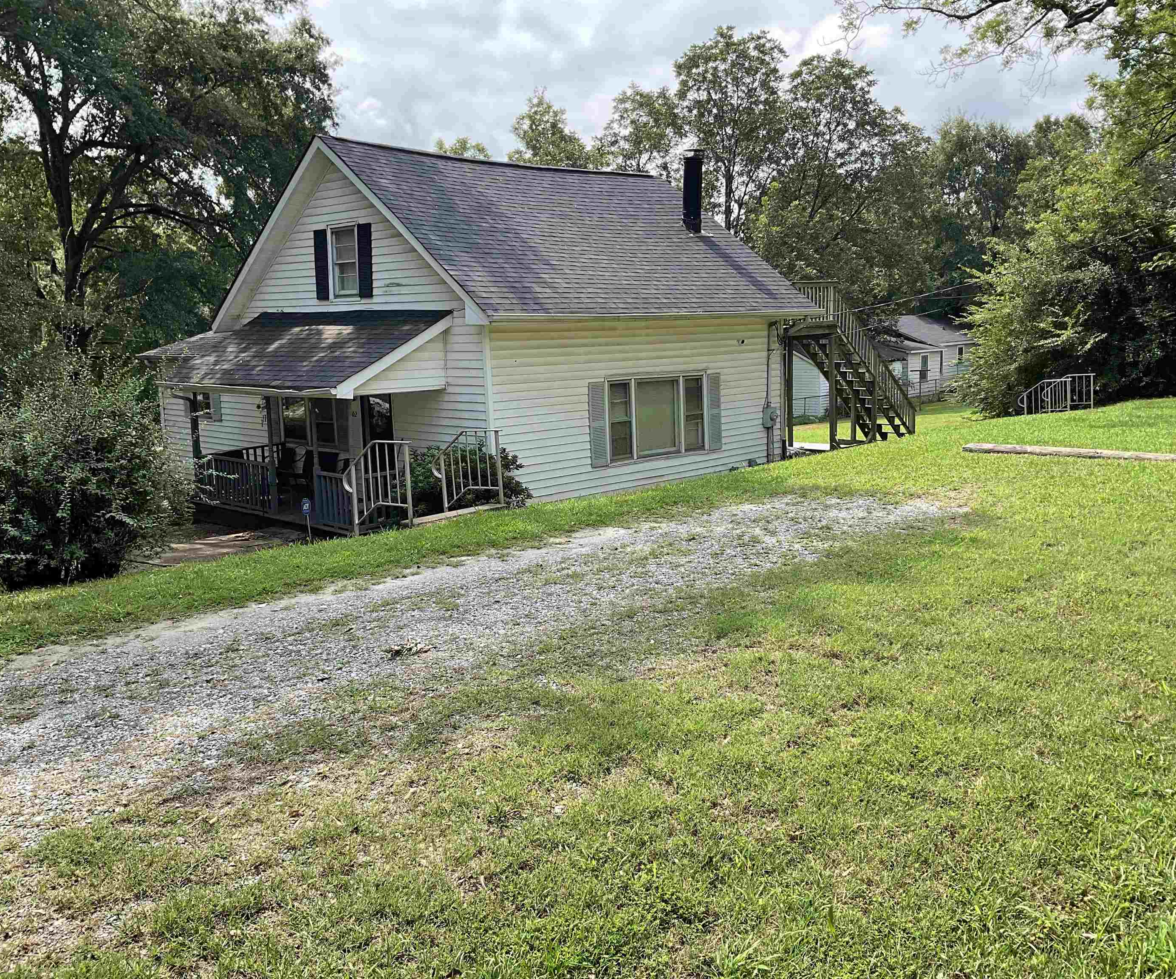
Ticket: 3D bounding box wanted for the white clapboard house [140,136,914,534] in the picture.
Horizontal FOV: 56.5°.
[{"bbox_3d":[-3.228,-3.360,22.085,11.989,6.373,10.318,8,12,44],"label":"white clapboard house"}]

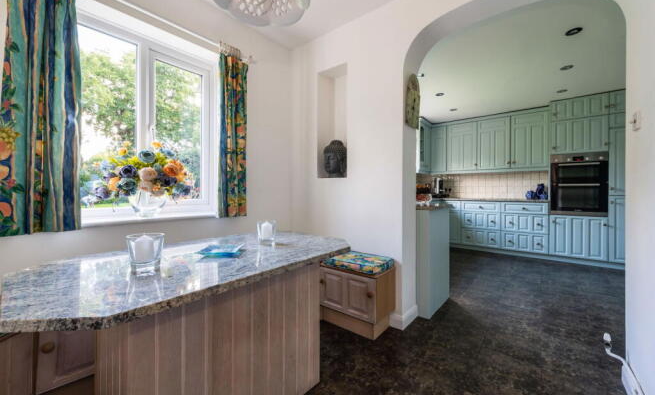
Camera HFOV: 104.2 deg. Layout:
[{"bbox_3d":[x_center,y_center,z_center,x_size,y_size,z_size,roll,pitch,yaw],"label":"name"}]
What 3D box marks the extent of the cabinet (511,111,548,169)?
[{"bbox_3d":[3.450,-0.938,4.349,0.493,0.910,0.339,0,0,40],"label":"cabinet"}]

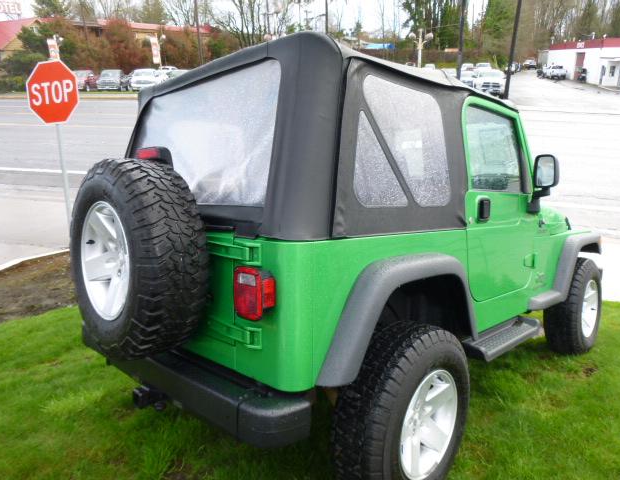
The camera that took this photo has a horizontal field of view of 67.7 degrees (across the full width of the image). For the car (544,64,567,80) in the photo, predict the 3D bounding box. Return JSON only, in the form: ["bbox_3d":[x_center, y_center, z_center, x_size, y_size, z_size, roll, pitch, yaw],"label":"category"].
[{"bbox_3d":[31.267,-21.408,59.000,1.900,1.800,5.000,7,22,20],"label":"car"}]

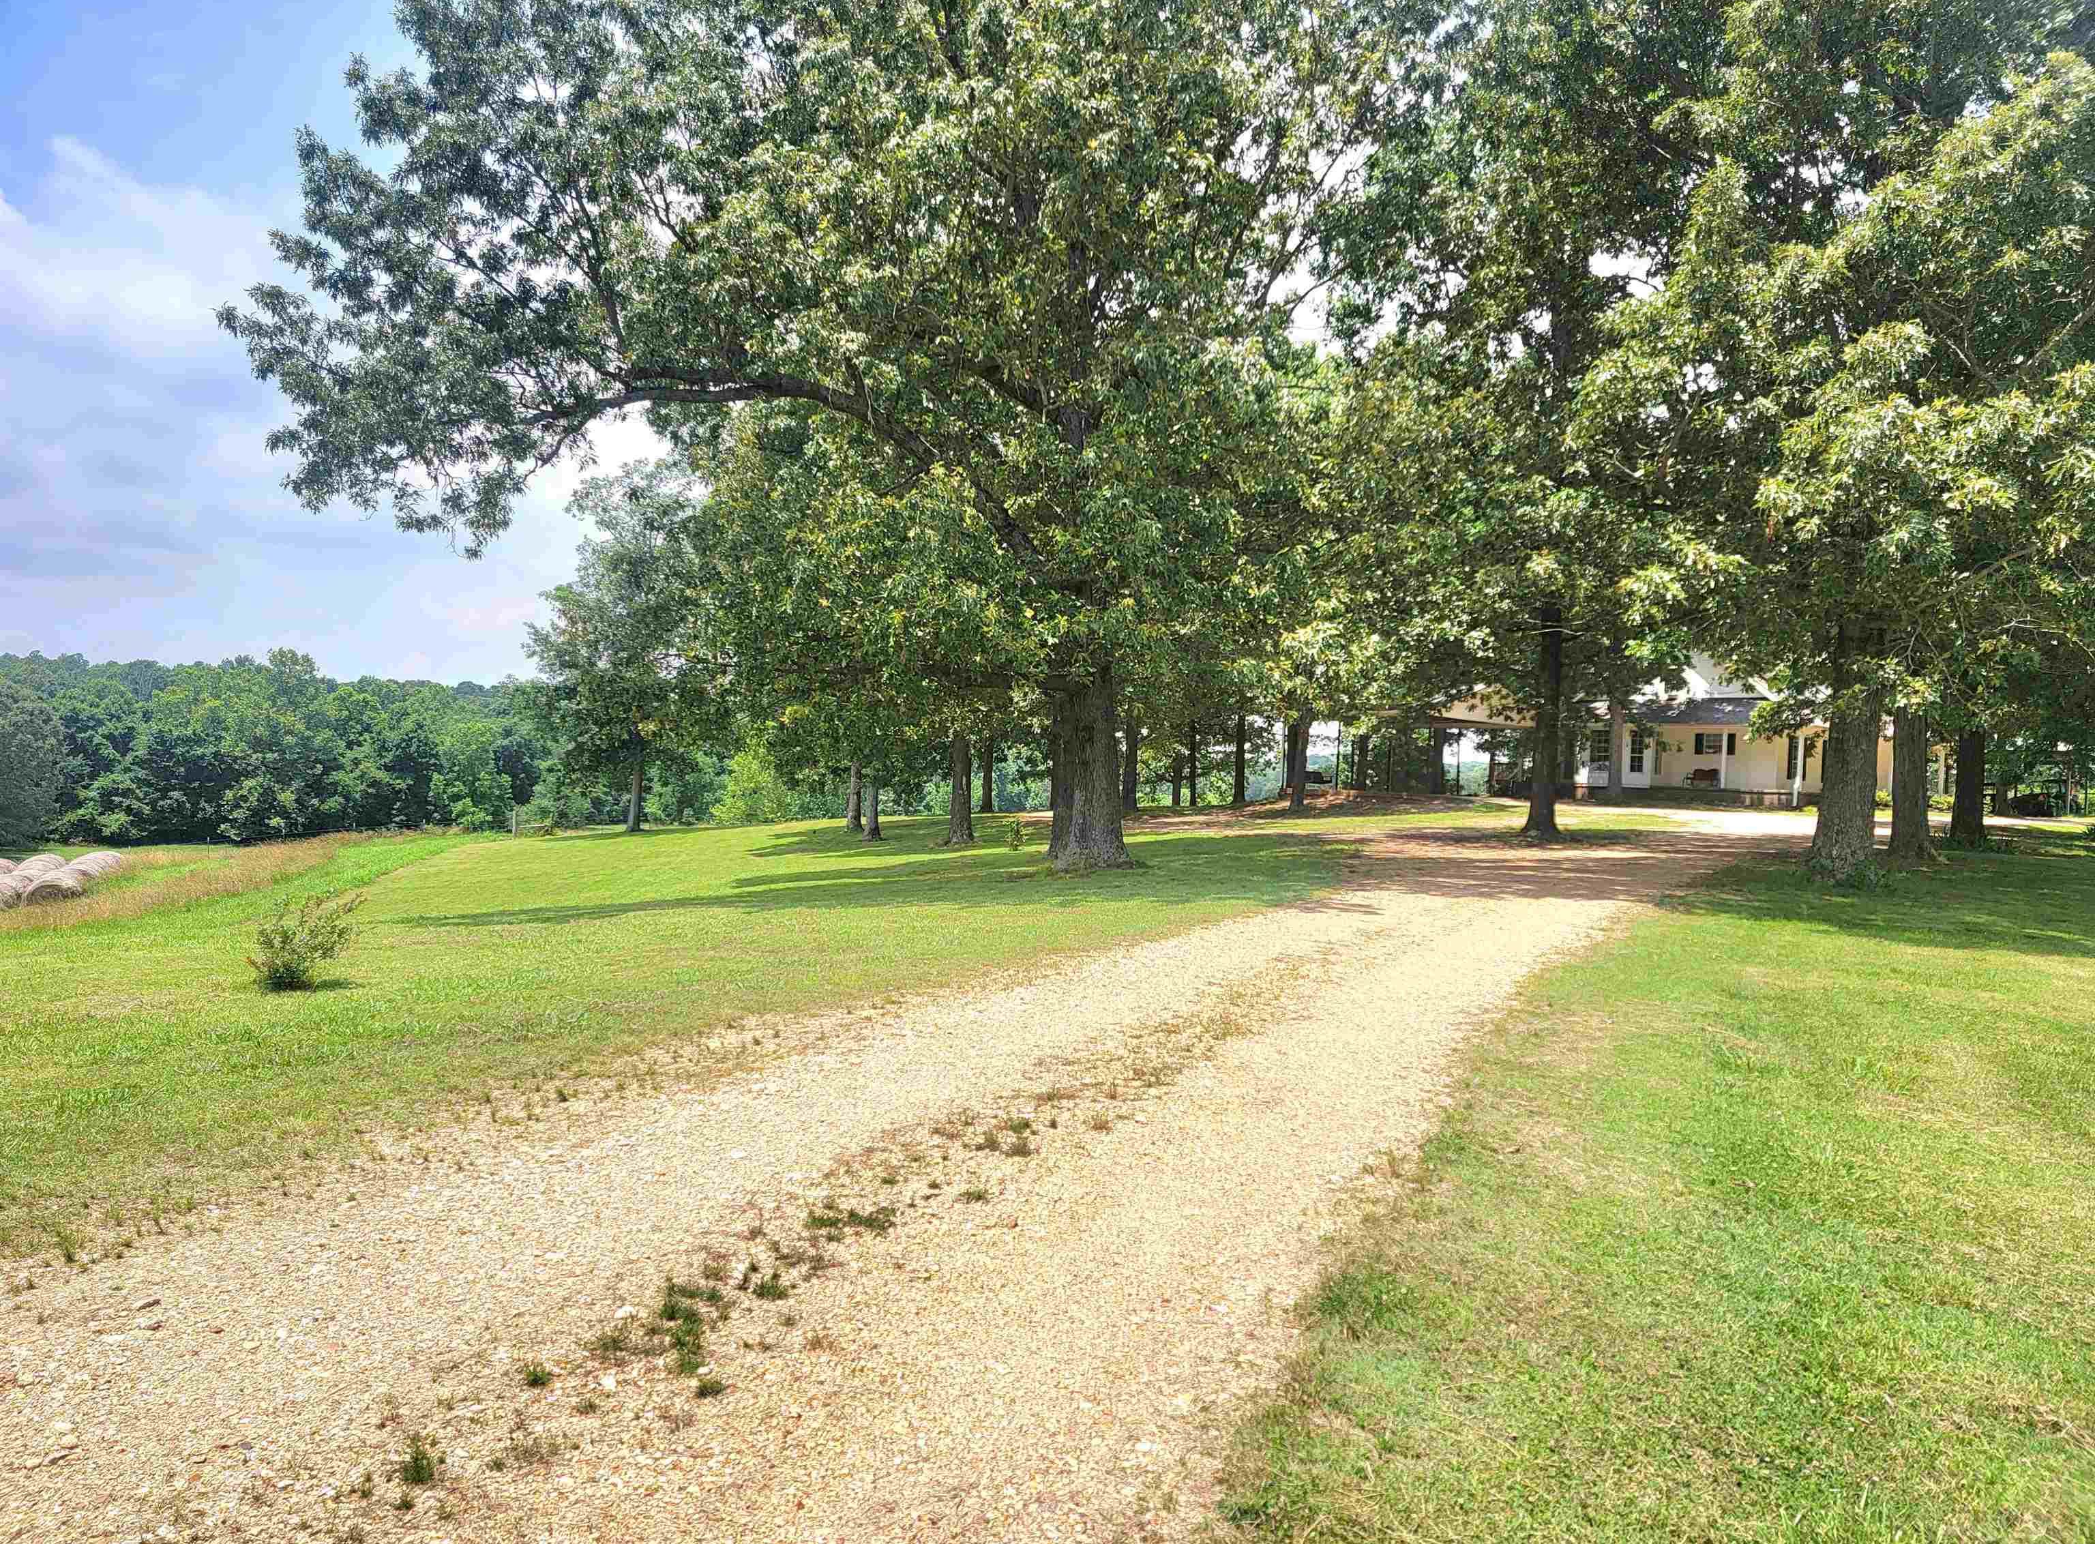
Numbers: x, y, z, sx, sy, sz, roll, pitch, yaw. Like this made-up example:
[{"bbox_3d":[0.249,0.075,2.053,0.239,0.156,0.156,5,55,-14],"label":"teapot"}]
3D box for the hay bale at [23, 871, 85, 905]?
[{"bbox_3d":[-26.927,3.583,39.500,1.500,1.420,1.350,0,0,-20],"label":"hay bale"}]

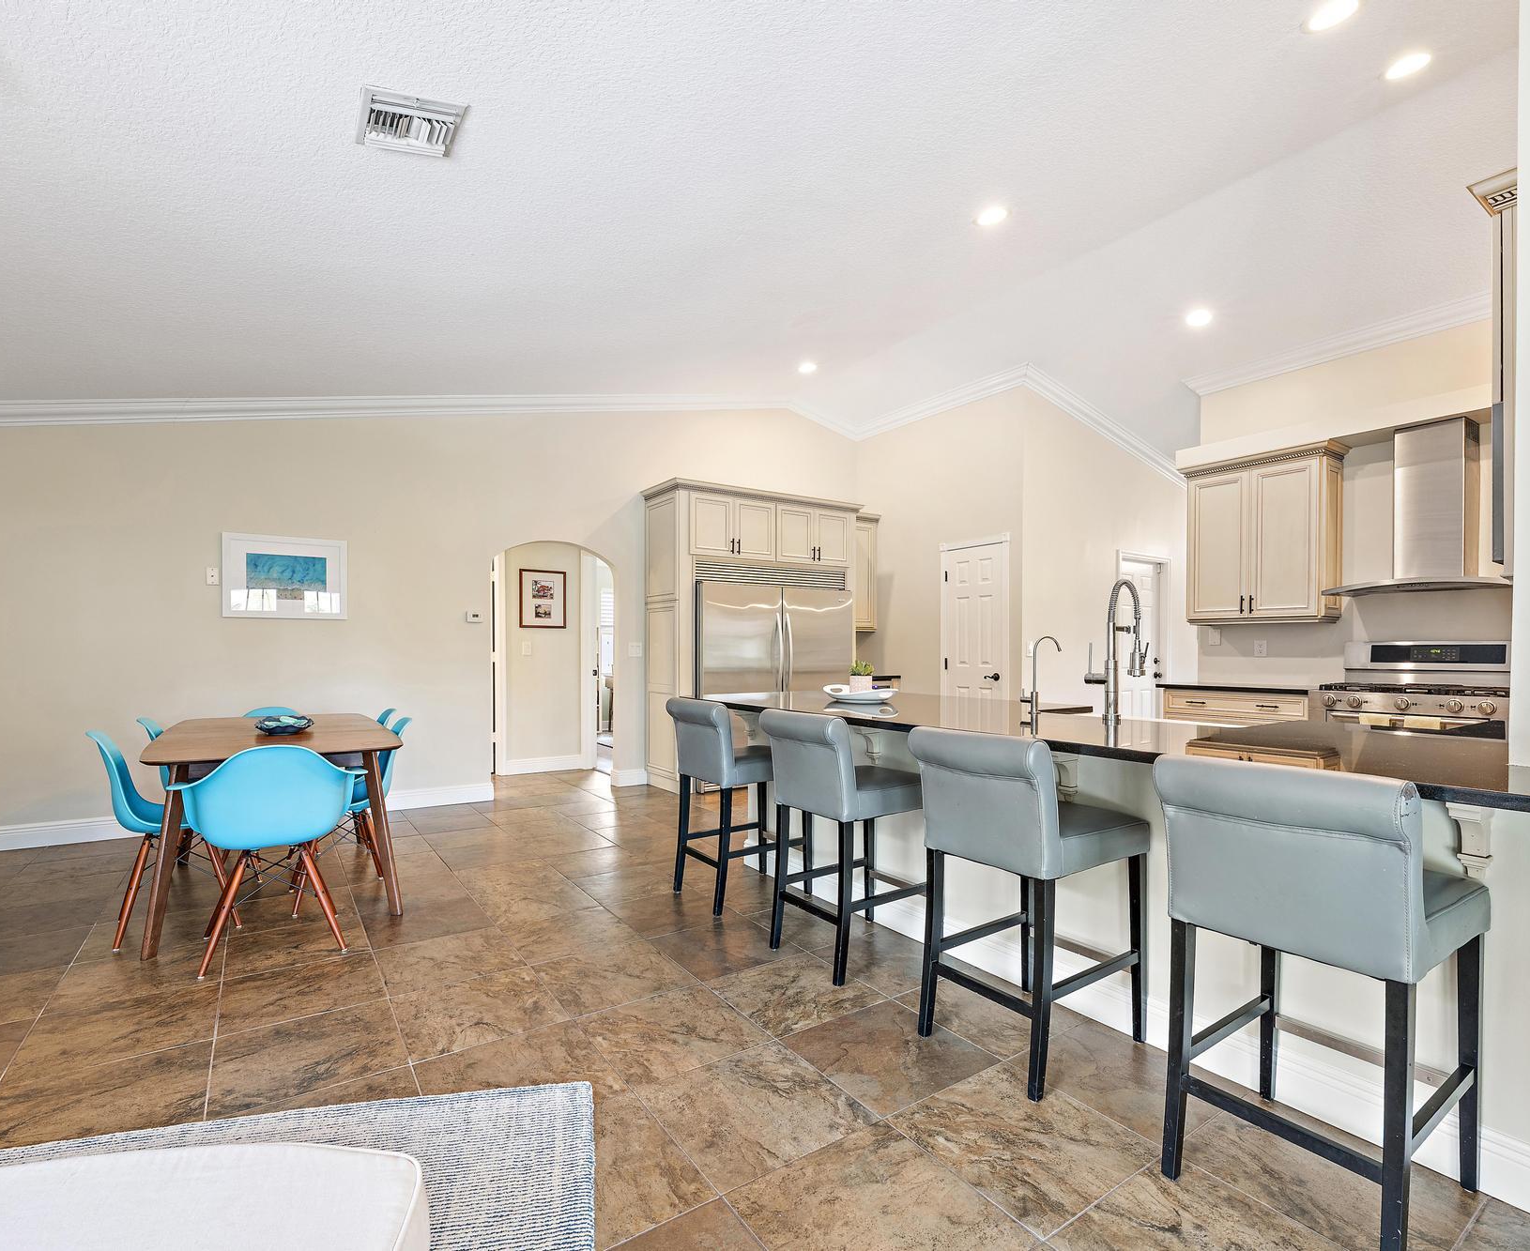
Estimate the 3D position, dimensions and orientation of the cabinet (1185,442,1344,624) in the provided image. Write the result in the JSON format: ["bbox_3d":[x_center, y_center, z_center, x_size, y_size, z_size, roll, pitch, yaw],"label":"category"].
[{"bbox_3d":[3.860,-0.645,5.709,0.370,1.280,0.940,1,-1,-34],"label":"cabinet"}]

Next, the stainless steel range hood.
[{"bbox_3d":[3.958,-0.689,4.341,0.520,0.995,0.907,1,-2,-34],"label":"stainless steel range hood"}]

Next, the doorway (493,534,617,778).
[{"bbox_3d":[-1.719,0.331,5.913,0.995,2.025,0.150,1,-2,-34],"label":"doorway"}]

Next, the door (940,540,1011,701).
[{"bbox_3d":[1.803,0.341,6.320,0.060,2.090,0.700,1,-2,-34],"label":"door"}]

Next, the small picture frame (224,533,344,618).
[{"bbox_3d":[-3.169,-0.308,4.843,0.690,0.548,0.030,1,-2,-34],"label":"small picture frame"}]

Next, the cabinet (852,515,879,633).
[{"bbox_3d":[0.834,-0.520,7.310,0.510,1.140,0.370,1,-2,-34],"label":"cabinet"}]

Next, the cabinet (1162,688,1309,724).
[{"bbox_3d":[3.755,0.943,5.649,0.630,0.880,0.980,1,-1,-34],"label":"cabinet"}]

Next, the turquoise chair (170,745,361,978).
[{"bbox_3d":[-1.988,0.884,2.965,0.630,0.815,0.610,1,-1,-34],"label":"turquoise chair"}]

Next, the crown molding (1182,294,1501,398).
[{"bbox_3d":[4.184,-2.068,5.483,0.110,0.140,2.120,1,-1,-34],"label":"crown molding"}]

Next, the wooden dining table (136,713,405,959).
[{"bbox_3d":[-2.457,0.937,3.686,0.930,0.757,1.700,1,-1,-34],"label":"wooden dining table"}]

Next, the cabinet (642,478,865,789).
[{"bbox_3d":[-0.074,0.123,6.833,2.030,2.600,0.660,1,-1,-34],"label":"cabinet"}]

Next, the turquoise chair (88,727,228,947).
[{"bbox_3d":[-2.455,0.838,3.025,0.540,0.815,0.465,1,-2,-39],"label":"turquoise chair"}]

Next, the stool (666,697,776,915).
[{"bbox_3d":[-0.119,0.834,3.572,0.580,0.955,0.460,1,-1,-34],"label":"stool"}]

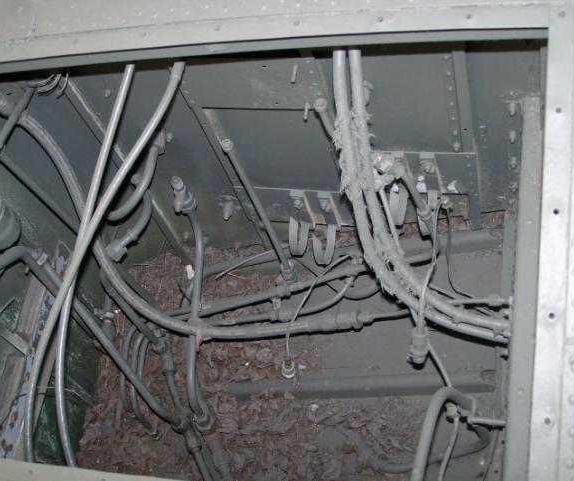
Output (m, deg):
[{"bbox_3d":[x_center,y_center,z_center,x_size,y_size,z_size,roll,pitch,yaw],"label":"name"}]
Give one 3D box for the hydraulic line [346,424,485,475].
[{"bbox_3d":[0.163,0.265,1.205,0.195,0.035,0.062,-9,55,28],"label":"hydraulic line"}]

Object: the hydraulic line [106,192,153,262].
[{"bbox_3d":[-0.235,-0.021,1.440,0.042,0.040,0.107,32,112,0],"label":"hydraulic line"}]

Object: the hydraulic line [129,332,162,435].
[{"bbox_3d":[-0.224,0.228,1.490,0.036,0.050,0.157,-7,83,0],"label":"hydraulic line"}]

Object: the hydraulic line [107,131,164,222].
[{"bbox_3d":[-0.216,-0.093,1.370,0.042,0.139,0.045,35,25,0],"label":"hydraulic line"}]

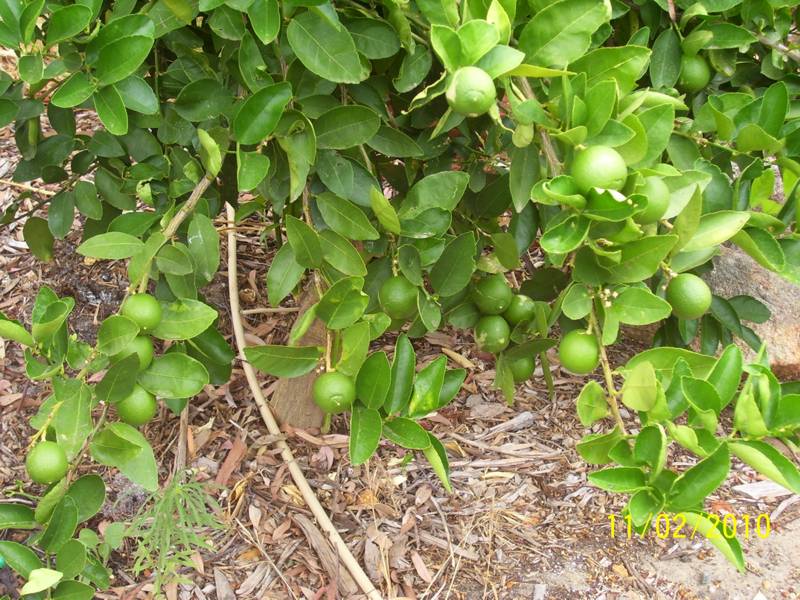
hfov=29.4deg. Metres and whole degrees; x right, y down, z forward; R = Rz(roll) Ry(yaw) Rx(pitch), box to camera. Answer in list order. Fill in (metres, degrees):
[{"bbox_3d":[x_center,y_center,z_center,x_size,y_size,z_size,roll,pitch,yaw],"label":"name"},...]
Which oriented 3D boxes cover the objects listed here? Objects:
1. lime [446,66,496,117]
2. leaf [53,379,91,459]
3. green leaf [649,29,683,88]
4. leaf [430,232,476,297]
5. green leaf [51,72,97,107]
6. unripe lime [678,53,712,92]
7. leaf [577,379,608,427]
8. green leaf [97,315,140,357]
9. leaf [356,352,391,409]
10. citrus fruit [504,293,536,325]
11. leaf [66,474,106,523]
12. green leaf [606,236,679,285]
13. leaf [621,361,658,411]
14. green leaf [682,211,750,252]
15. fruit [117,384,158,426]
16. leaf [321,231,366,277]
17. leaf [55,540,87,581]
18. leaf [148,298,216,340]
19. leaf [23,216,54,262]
[{"bbox_3d":[0.076,-0.221,1.620,0.051,0.053,0.051,0,-6,0],"label":"lime"},{"bbox_3d":[-0.348,0.126,1.620,0.043,0.088,0.015,11,-12,2],"label":"leaf"},{"bbox_3d":[0.318,-0.288,1.820,0.037,0.079,0.012,9,-13,8],"label":"green leaf"},{"bbox_3d":[0.059,-0.039,1.680,0.047,0.018,0.079,24,76,13],"label":"leaf"},{"bbox_3d":[-0.358,-0.231,1.680,0.054,0.016,0.040,-29,64,-16],"label":"green leaf"},{"bbox_3d":[0.340,-0.261,1.760,0.043,0.045,0.043,0,25,0],"label":"unripe lime"},{"bbox_3d":[0.213,0.115,1.701,0.034,0.053,0.014,4,-16,23],"label":"leaf"},{"bbox_3d":[-0.317,0.040,1.720,0.054,0.018,0.049,-22,71,8],"label":"green leaf"},{"bbox_3d":[-0.025,0.090,1.700,0.039,0.013,0.066,10,73,4],"label":"leaf"},{"bbox_3d":[0.147,0.013,1.860,0.040,0.041,0.040,0,28,0],"label":"citrus fruit"},{"bbox_3d":[-0.342,0.217,1.660,0.042,0.013,0.063,37,69,8],"label":"leaf"},{"bbox_3d":[0.261,-0.044,1.650,0.093,0.020,0.042,-29,72,-10],"label":"green leaf"},{"bbox_3d":[0.246,0.088,1.570,0.038,0.054,0.015,15,9,10],"label":"leaf"},{"bbox_3d":[0.316,-0.068,1.530,0.082,0.015,0.034,-29,46,6],"label":"green leaf"},{"bbox_3d":[-0.283,0.113,1.640,0.045,0.047,0.045,0,32,0],"label":"fruit"},{"bbox_3d":[-0.063,-0.052,1.670,0.072,0.018,0.035,43,73,8],"label":"leaf"},{"bbox_3d":[-0.380,0.301,1.760,0.034,0.010,0.050,16,65,11],"label":"leaf"},{"bbox_3d":[-0.240,0.022,1.690,0.074,0.018,0.044,-12,70,-5],"label":"leaf"},{"bbox_3d":[-0.414,-0.069,1.750,0.033,0.012,0.057,-17,73,-5],"label":"leaf"}]

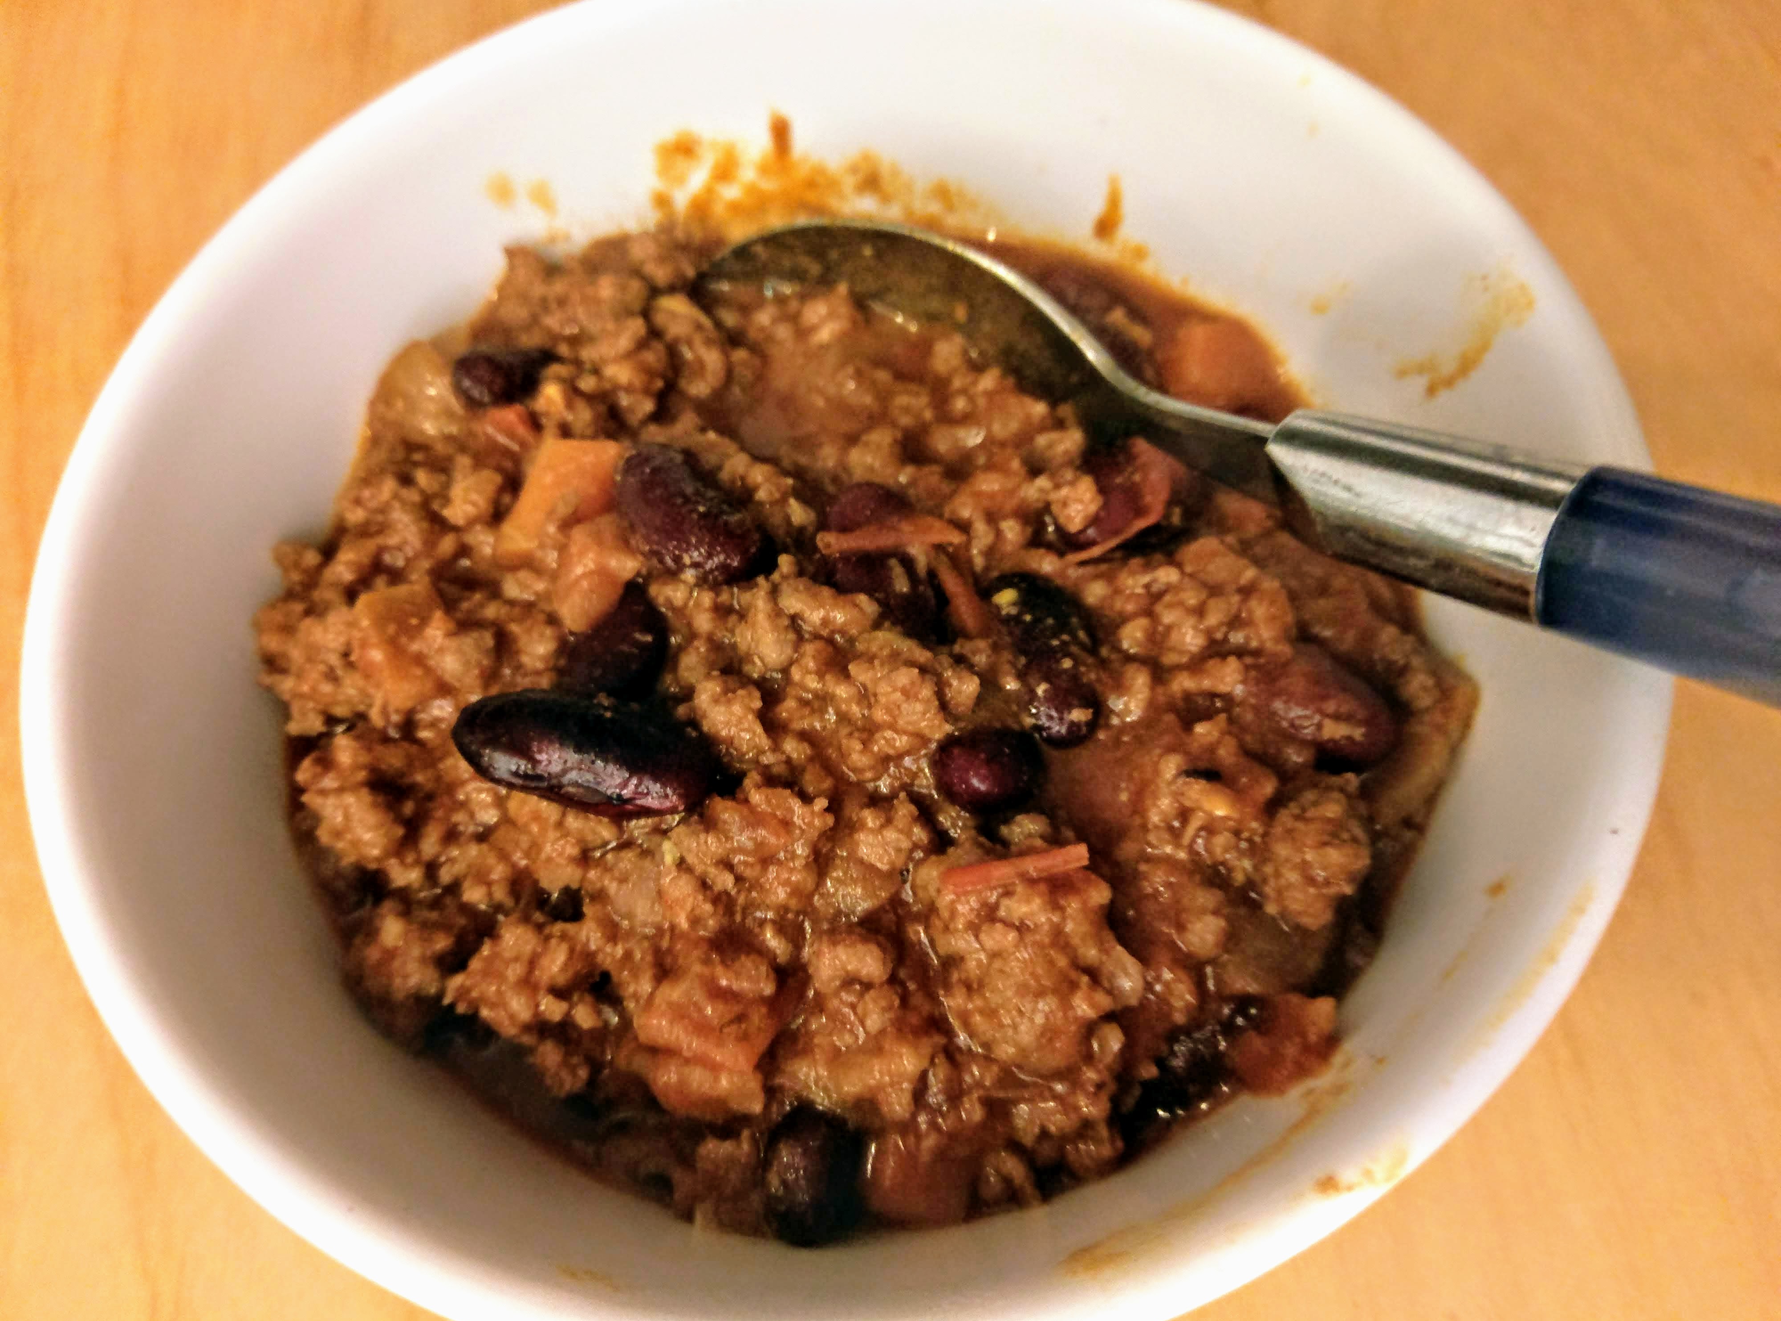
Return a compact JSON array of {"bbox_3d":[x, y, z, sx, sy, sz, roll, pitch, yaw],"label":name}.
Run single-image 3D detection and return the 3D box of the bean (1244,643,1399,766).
[{"bbox_3d":[0.038,0.004,0.117,0.015,0.008,0.009,32,71,18],"label":"bean"}]

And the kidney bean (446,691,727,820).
[{"bbox_3d":[-0.027,0.008,0.116,0.025,0.008,0.009,13,66,10],"label":"kidney bean"}]

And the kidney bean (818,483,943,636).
[{"bbox_3d":[0.000,-0.009,0.126,0.009,0.008,0.018,-25,66,-7],"label":"kidney bean"}]

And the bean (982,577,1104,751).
[{"bbox_3d":[0.013,0.000,0.121,0.008,0.008,0.017,-21,65,-6],"label":"bean"}]

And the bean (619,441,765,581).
[{"bbox_3d":[-0.019,-0.014,0.129,0.009,0.008,0.019,-40,68,-14],"label":"bean"}]

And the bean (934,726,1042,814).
[{"bbox_3d":[0.009,0.010,0.117,0.012,0.008,0.008,1,65,5],"label":"bean"}]

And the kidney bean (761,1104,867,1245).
[{"bbox_3d":[-0.006,0.040,0.105,0.008,0.008,0.011,-1,65,4],"label":"kidney bean"}]

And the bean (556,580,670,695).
[{"bbox_3d":[-0.026,-0.002,0.124,0.009,0.008,0.014,26,69,15],"label":"bean"}]

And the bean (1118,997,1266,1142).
[{"bbox_3d":[0.024,0.032,0.107,0.014,0.008,0.008,-39,68,-13],"label":"bean"}]

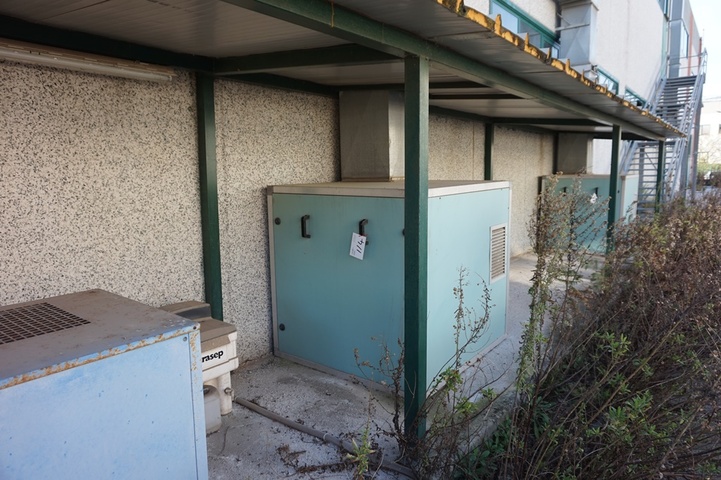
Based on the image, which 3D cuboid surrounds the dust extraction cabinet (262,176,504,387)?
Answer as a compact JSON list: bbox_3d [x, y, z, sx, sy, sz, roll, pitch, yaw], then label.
[{"bbox_3d":[0.293,0.218,3.947,1.347,1.346,1.510,6,11,37],"label":"dust extraction cabinet"}]

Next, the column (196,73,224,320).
[{"bbox_3d":[-1.033,-0.042,3.362,0.082,2.169,0.082,6,11,37],"label":"column"}]

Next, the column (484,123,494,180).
[{"bbox_3d":[1.935,-0.637,7.236,0.082,2.197,0.082,6,11,37],"label":"column"}]

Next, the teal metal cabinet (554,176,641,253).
[{"bbox_3d":[4.321,-0.543,9.070,1.347,1.346,1.510,6,11,37],"label":"teal metal cabinet"}]

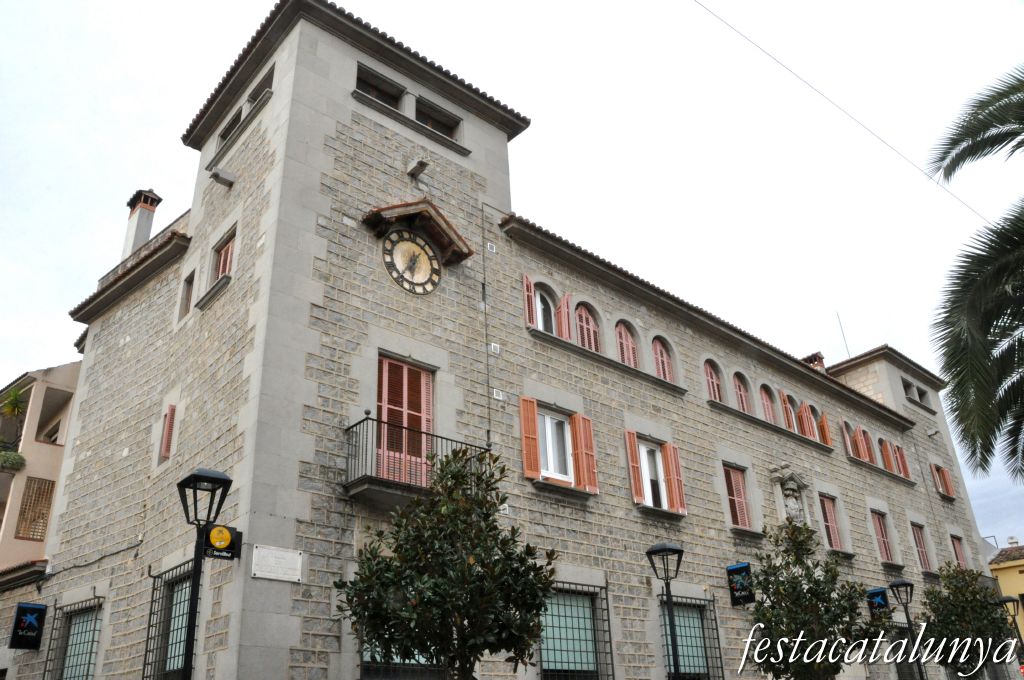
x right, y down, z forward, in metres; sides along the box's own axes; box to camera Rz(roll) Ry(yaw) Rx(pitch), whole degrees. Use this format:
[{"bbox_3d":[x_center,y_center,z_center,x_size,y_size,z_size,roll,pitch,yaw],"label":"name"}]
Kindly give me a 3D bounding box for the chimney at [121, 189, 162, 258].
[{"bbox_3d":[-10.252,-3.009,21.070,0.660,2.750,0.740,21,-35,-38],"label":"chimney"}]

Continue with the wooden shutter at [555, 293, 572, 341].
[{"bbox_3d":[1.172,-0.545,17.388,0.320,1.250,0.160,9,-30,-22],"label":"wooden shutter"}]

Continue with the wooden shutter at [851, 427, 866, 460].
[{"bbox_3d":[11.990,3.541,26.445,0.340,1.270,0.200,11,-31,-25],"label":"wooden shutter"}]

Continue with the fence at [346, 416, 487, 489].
[{"bbox_3d":[-1.493,2.063,12.520,2.460,0.950,0.650,21,-35,-38],"label":"fence"}]

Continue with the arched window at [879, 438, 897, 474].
[{"bbox_3d":[13.377,4.174,27.387,0.880,1.360,0.200,21,-35,-38],"label":"arched window"}]

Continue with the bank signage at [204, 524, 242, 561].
[{"bbox_3d":[-4.146,2.904,10.956,0.535,0.469,0.130,20,-35,-39],"label":"bank signage"}]

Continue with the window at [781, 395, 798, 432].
[{"bbox_3d":[8.615,2.279,23.672,0.824,1.298,0.268,21,-36,-37],"label":"window"}]

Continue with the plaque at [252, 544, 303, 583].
[{"bbox_3d":[-3.266,3.140,10.753,0.736,0.438,0.041,21,-36,-37],"label":"plaque"}]

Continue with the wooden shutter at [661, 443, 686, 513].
[{"bbox_3d":[3.784,3.168,17.919,0.433,1.658,0.196,21,-36,-37],"label":"wooden shutter"}]

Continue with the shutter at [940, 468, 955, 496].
[{"bbox_3d":[17.763,5.788,31.226,0.420,1.170,0.150,13,-32,-27],"label":"shutter"}]

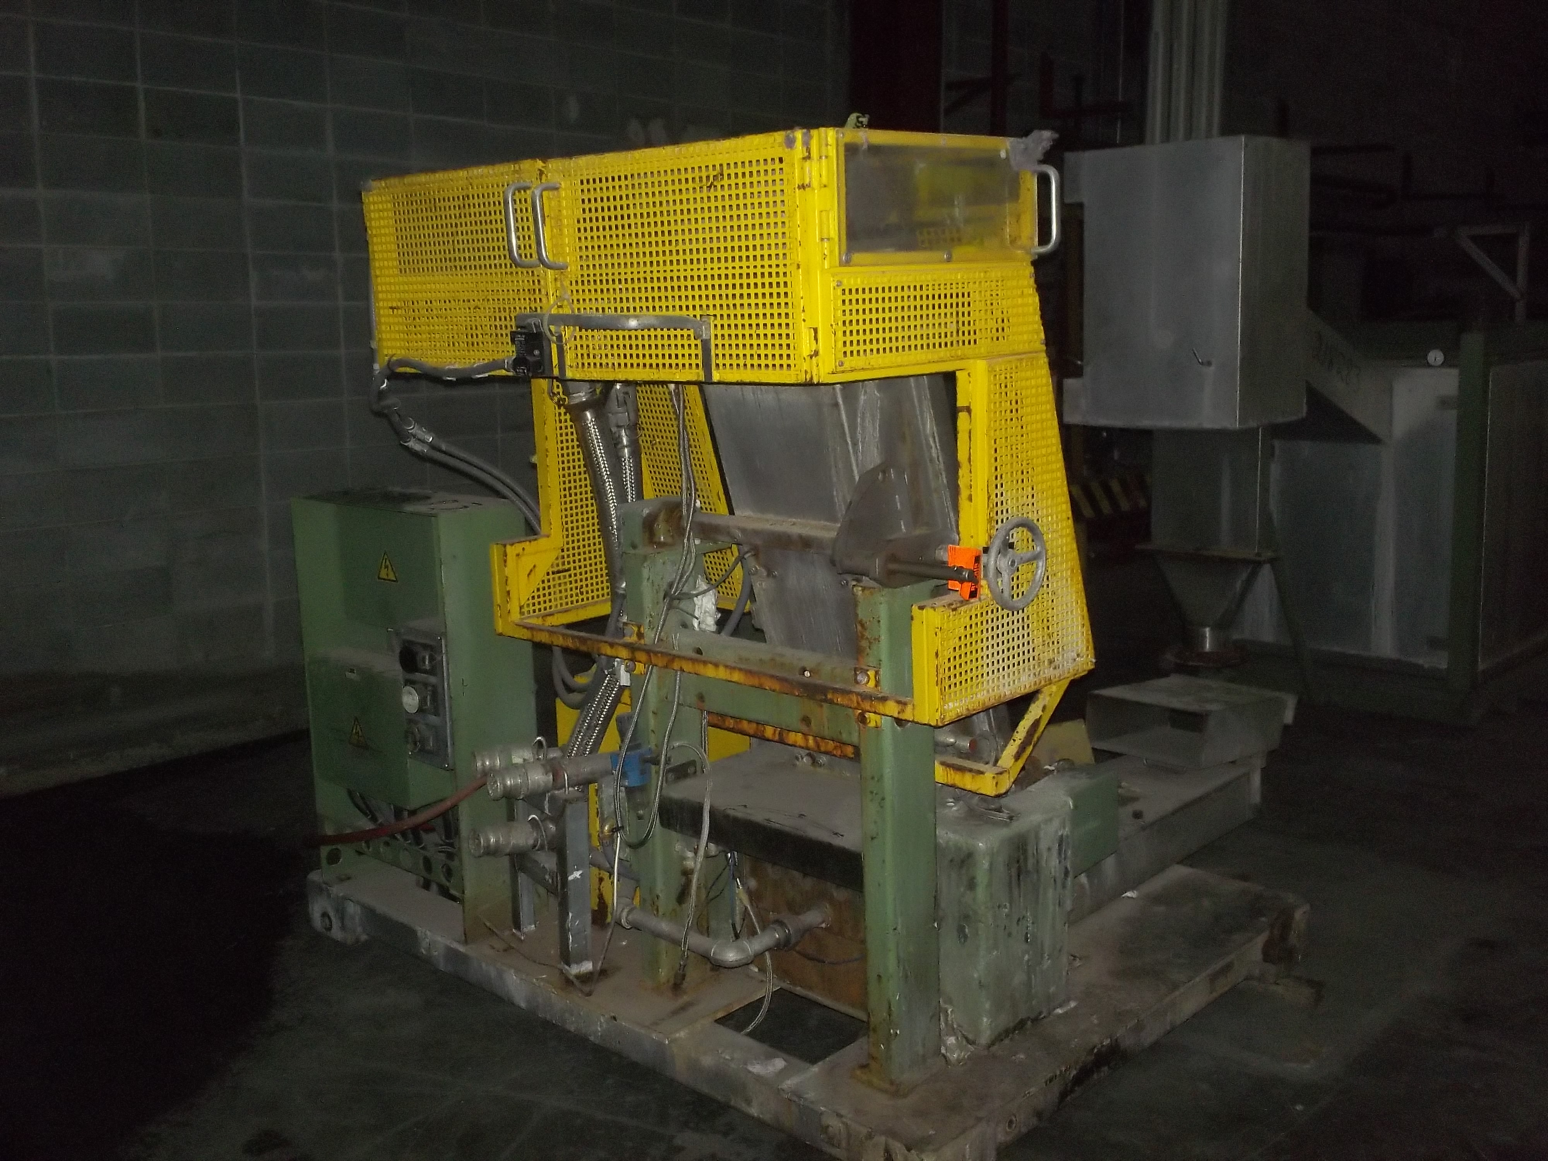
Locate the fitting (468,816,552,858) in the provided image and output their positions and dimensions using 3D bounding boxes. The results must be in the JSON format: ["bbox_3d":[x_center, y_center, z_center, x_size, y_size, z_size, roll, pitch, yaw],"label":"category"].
[{"bbox_3d":[-0.639,0.620,4.126,0.190,0.080,0.074,-7,10,-34],"label":"fitting"}]

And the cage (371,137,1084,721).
[{"bbox_3d":[-0.132,-0.347,3.797,1.450,1.110,0.845,8,12,44],"label":"cage"}]

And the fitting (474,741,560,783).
[{"bbox_3d":[-0.627,0.438,4.148,0.190,0.080,0.074,-7,10,-34],"label":"fitting"}]

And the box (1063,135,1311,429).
[{"bbox_3d":[1.852,-1.327,7.662,0.897,1.207,0.578,8,12,44],"label":"box"}]

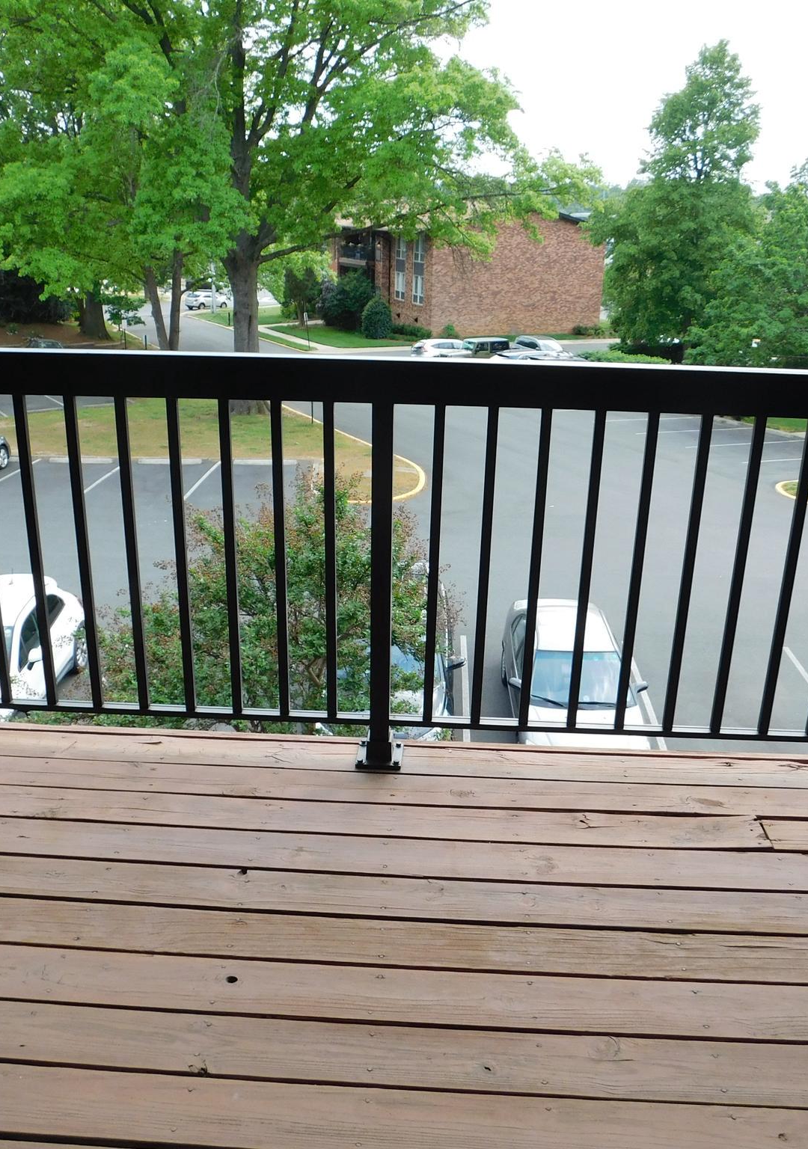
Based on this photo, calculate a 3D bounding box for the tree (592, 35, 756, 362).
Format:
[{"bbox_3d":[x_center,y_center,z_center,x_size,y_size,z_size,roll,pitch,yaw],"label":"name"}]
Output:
[{"bbox_3d":[13.205,-17.643,49.337,8.100,15.000,8.000,2,20,2],"label":"tree"}]

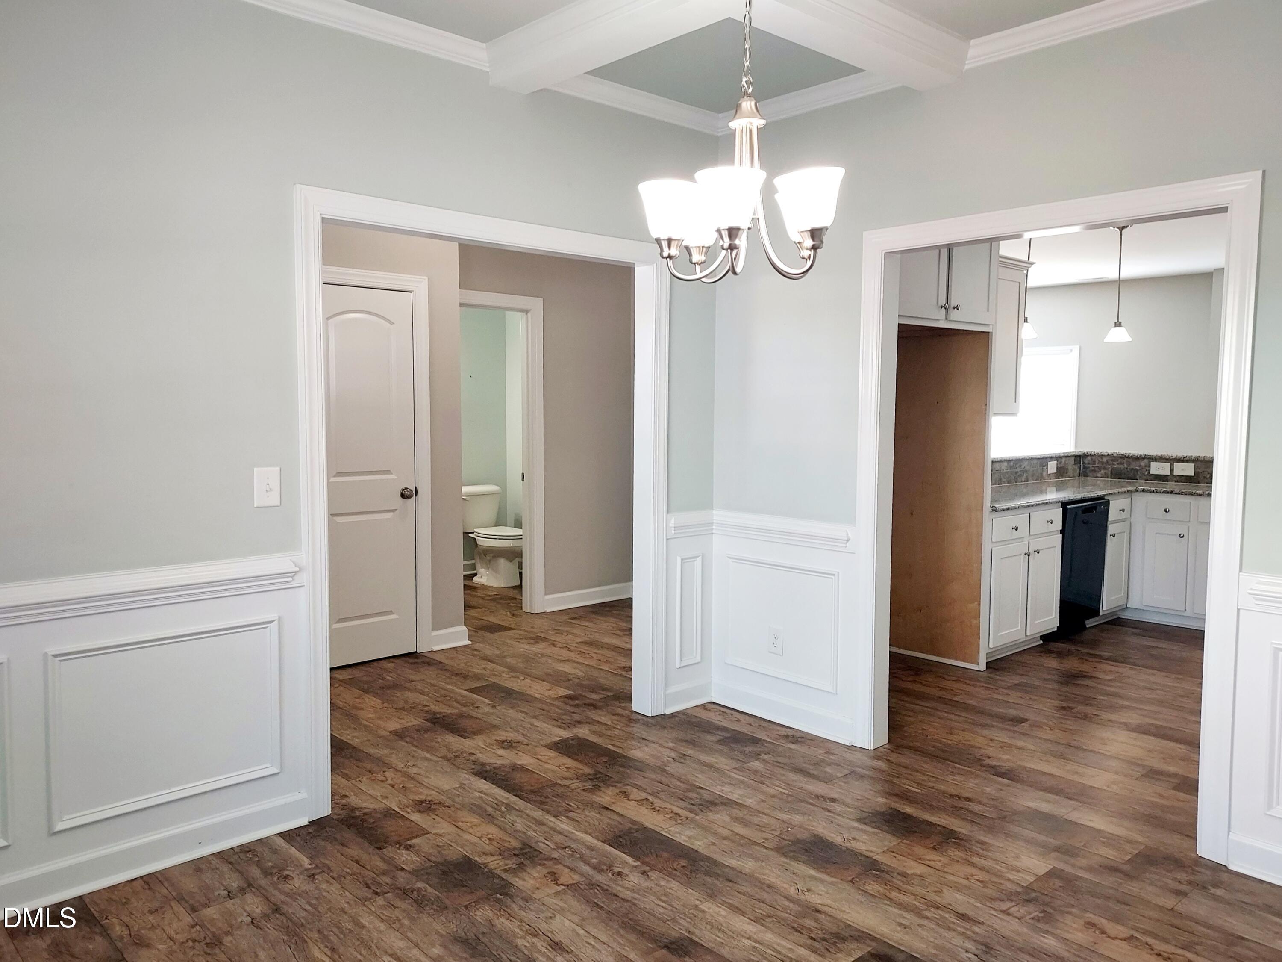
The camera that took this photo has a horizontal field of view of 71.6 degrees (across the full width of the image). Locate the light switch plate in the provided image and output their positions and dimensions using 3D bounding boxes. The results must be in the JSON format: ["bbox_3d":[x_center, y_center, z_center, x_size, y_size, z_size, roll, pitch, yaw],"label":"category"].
[{"bbox_3d":[-1.195,0.021,2.850,0.081,0.125,0.014,-4,6,-42],"label":"light switch plate"}]

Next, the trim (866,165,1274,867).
[{"bbox_3d":[1.388,0.099,3.195,0.121,2.095,1.352,-4,6,-42],"label":"trim"}]

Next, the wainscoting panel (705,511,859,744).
[{"bbox_3d":[0.608,0.624,3.997,0.039,0.918,0.818,-4,6,-42],"label":"wainscoting panel"}]

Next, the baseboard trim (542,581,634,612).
[{"bbox_3d":[-0.369,0.838,6.433,0.778,0.115,0.025,-4,6,-42],"label":"baseboard trim"}]

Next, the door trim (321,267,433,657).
[{"bbox_3d":[-1.511,-0.062,4.835,0.791,2.139,0.039,-4,6,-42],"label":"door trim"}]

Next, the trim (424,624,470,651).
[{"bbox_3d":[-1.128,0.920,5.259,0.254,0.120,0.025,-4,6,-42],"label":"trim"}]

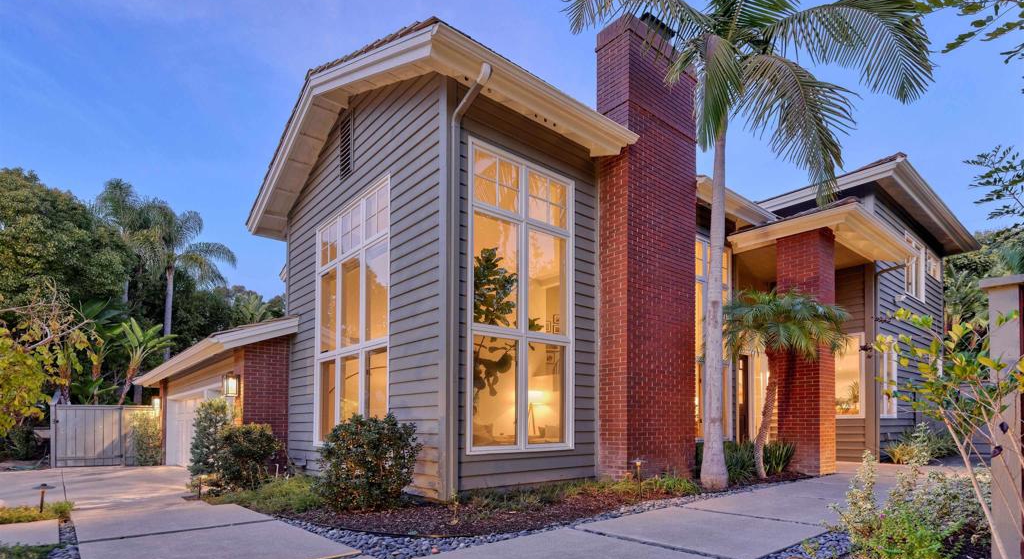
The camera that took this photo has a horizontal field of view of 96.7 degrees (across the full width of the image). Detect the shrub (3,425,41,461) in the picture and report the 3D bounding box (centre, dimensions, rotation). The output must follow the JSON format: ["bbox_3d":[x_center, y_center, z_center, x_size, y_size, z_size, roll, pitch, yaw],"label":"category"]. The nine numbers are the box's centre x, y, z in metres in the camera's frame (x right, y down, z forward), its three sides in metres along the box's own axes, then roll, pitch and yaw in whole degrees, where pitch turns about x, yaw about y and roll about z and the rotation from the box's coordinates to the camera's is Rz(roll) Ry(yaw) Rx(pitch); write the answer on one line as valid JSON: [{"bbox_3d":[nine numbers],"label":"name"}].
[{"bbox_3d":[-16.382,5.411,15.200,1.100,1.200,1.100,0,-6,0],"label":"shrub"}]

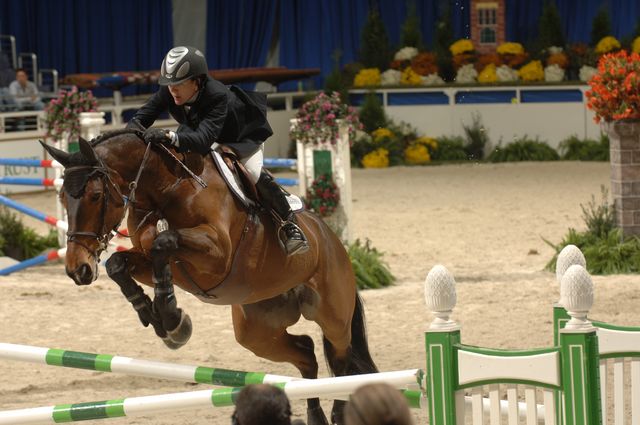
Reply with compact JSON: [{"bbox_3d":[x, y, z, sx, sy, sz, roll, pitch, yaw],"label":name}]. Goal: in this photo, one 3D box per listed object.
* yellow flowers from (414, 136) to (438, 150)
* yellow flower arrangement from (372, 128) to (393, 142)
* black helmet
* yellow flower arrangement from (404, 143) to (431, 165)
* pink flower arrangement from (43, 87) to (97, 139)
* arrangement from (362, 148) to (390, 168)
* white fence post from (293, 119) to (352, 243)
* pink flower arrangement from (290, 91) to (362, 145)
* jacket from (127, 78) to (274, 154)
[{"bbox_3d":[1.714,-1.094,64.300,0.410,0.280,0.380,-2,4,0],"label":"yellow flowers"},{"bbox_3d":[0.948,-1.160,60.600,0.320,0.240,0.310,-1,3,5],"label":"yellow flower arrangement"},{"bbox_3d":[-0.703,-0.755,20.650,0.220,0.190,0.280,1,14,41],"label":"black helmet"},{"bbox_3d":[1.477,-0.894,60.500,0.400,0.340,0.380,-1,3,5],"label":"yellow flower arrangement"},{"bbox_3d":[-2.488,-0.991,40.000,0.550,0.530,0.500,-1,3,0],"label":"pink flower arrangement"},{"bbox_3d":[0.831,-0.808,59.800,0.400,0.320,0.380,-1,3,5],"label":"arrangement"},{"bbox_3d":[0.032,-0.165,36.600,0.480,1.380,0.400,0,3,17],"label":"white fence post"},{"bbox_3d":[0.059,-0.868,36.500,0.640,0.490,0.540,0,3,15],"label":"pink flower arrangement"},{"bbox_3d":[-0.617,-0.500,20.800,0.520,0.450,0.660,1,16,42],"label":"jacket"}]

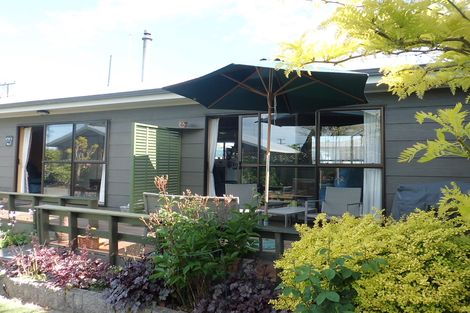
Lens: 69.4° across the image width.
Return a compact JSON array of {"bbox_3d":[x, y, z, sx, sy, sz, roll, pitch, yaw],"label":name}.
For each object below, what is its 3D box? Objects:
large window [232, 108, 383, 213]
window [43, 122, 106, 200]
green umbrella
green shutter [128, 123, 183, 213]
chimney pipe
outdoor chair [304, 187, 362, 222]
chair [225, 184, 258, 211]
[{"bbox_3d":[1.245,0.163,6.130,2.650,2.010,0.100,0,-3,23],"label":"large window"},{"bbox_3d":[-3.962,0.159,8.386,2.180,2.000,0.100,0,-3,23],"label":"window"},{"bbox_3d":[0.440,-0.104,4.496,2.720,2.440,2.650,0,-3,23],"label":"green umbrella"},{"bbox_3d":[-1.454,0.283,6.453,0.060,1.700,1.360,0,-3,23],"label":"green shutter"},{"bbox_3d":[-2.859,-3.242,11.000,0.330,1.720,0.330,0,-3,23],"label":"chimney pipe"},{"bbox_3d":[1.407,0.788,4.749,0.620,0.720,0.660,-1,-3,38],"label":"outdoor chair"},{"bbox_3d":[0.103,0.785,5.285,0.620,0.720,0.660,1,-3,-2],"label":"chair"}]

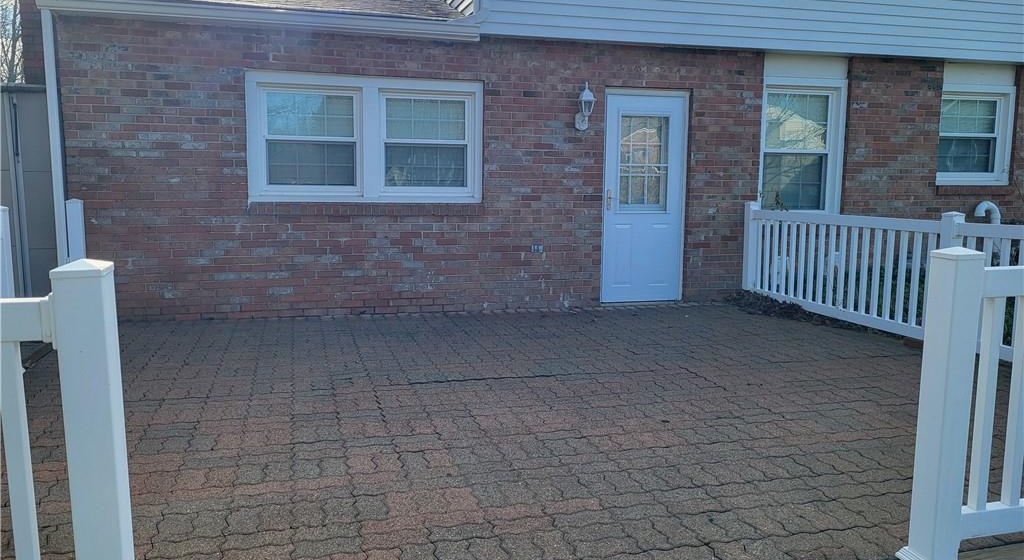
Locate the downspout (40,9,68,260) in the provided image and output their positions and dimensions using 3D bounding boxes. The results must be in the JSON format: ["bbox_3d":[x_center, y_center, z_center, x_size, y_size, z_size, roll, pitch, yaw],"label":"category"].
[{"bbox_3d":[-3.652,-0.884,6.189,0.076,2.481,0.062,-1,7,-14],"label":"downspout"}]

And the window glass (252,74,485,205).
[{"bbox_3d":[-1.276,-1.232,6.827,2.046,1.099,0.110,-1,7,-14],"label":"window glass"}]

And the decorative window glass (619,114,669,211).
[{"bbox_3d":[1.300,-1.147,7.560,0.520,0.941,0.050,-1,7,-14],"label":"decorative window glass"}]

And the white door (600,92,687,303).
[{"bbox_3d":[1.300,-0.796,7.614,0.841,2.041,0.070,-1,7,-14],"label":"white door"}]

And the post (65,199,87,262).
[{"bbox_3d":[-3.542,-0.146,6.289,0.116,1.022,0.116,-1,7,-14],"label":"post"}]

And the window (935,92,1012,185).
[{"bbox_3d":[5.066,-1.563,8.435,0.953,1.039,0.110,-1,7,-14],"label":"window"}]

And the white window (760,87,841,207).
[{"bbox_3d":[2.981,-1.309,7.942,0.978,1.461,0.110,-1,7,-14],"label":"white window"}]

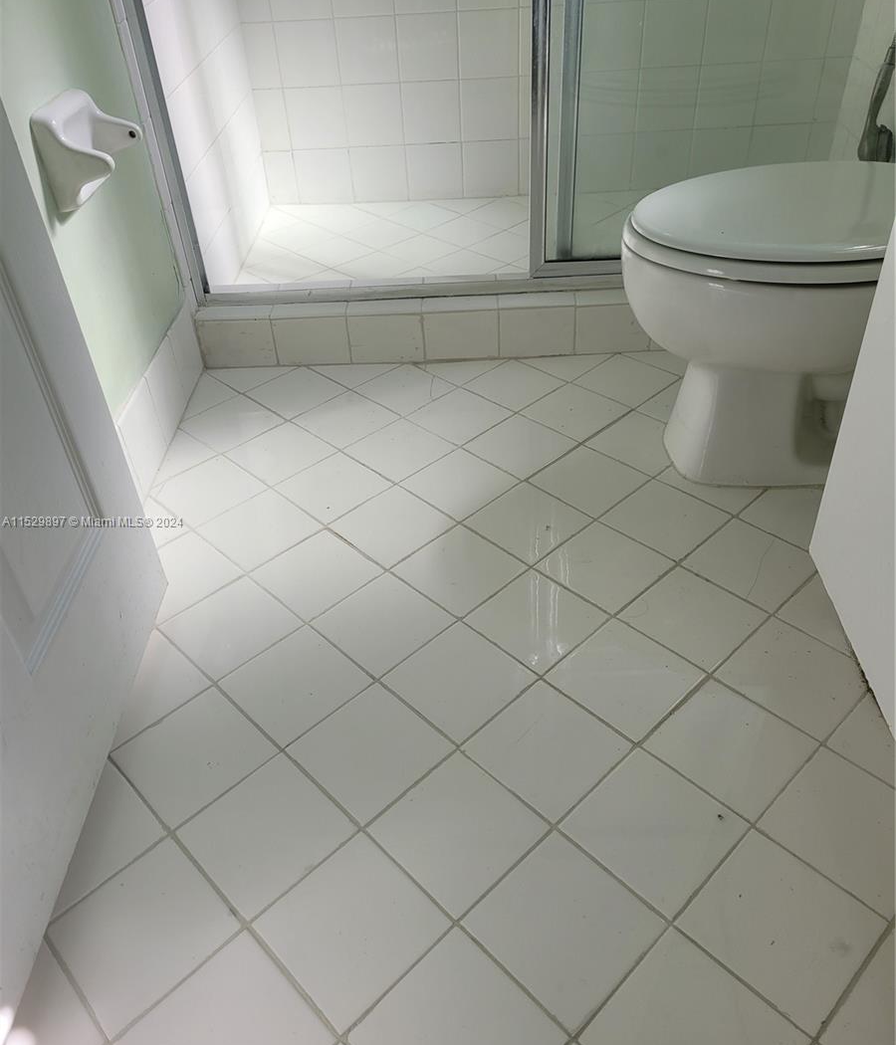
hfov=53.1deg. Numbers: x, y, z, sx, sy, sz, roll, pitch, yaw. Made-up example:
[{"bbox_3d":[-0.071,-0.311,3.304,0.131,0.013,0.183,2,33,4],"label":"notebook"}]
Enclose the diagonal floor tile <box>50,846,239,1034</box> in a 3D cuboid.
[{"bbox_3d":[-0.318,0.426,0.941,0.151,0.009,0.151,-33,47,-32],"label":"diagonal floor tile"}]

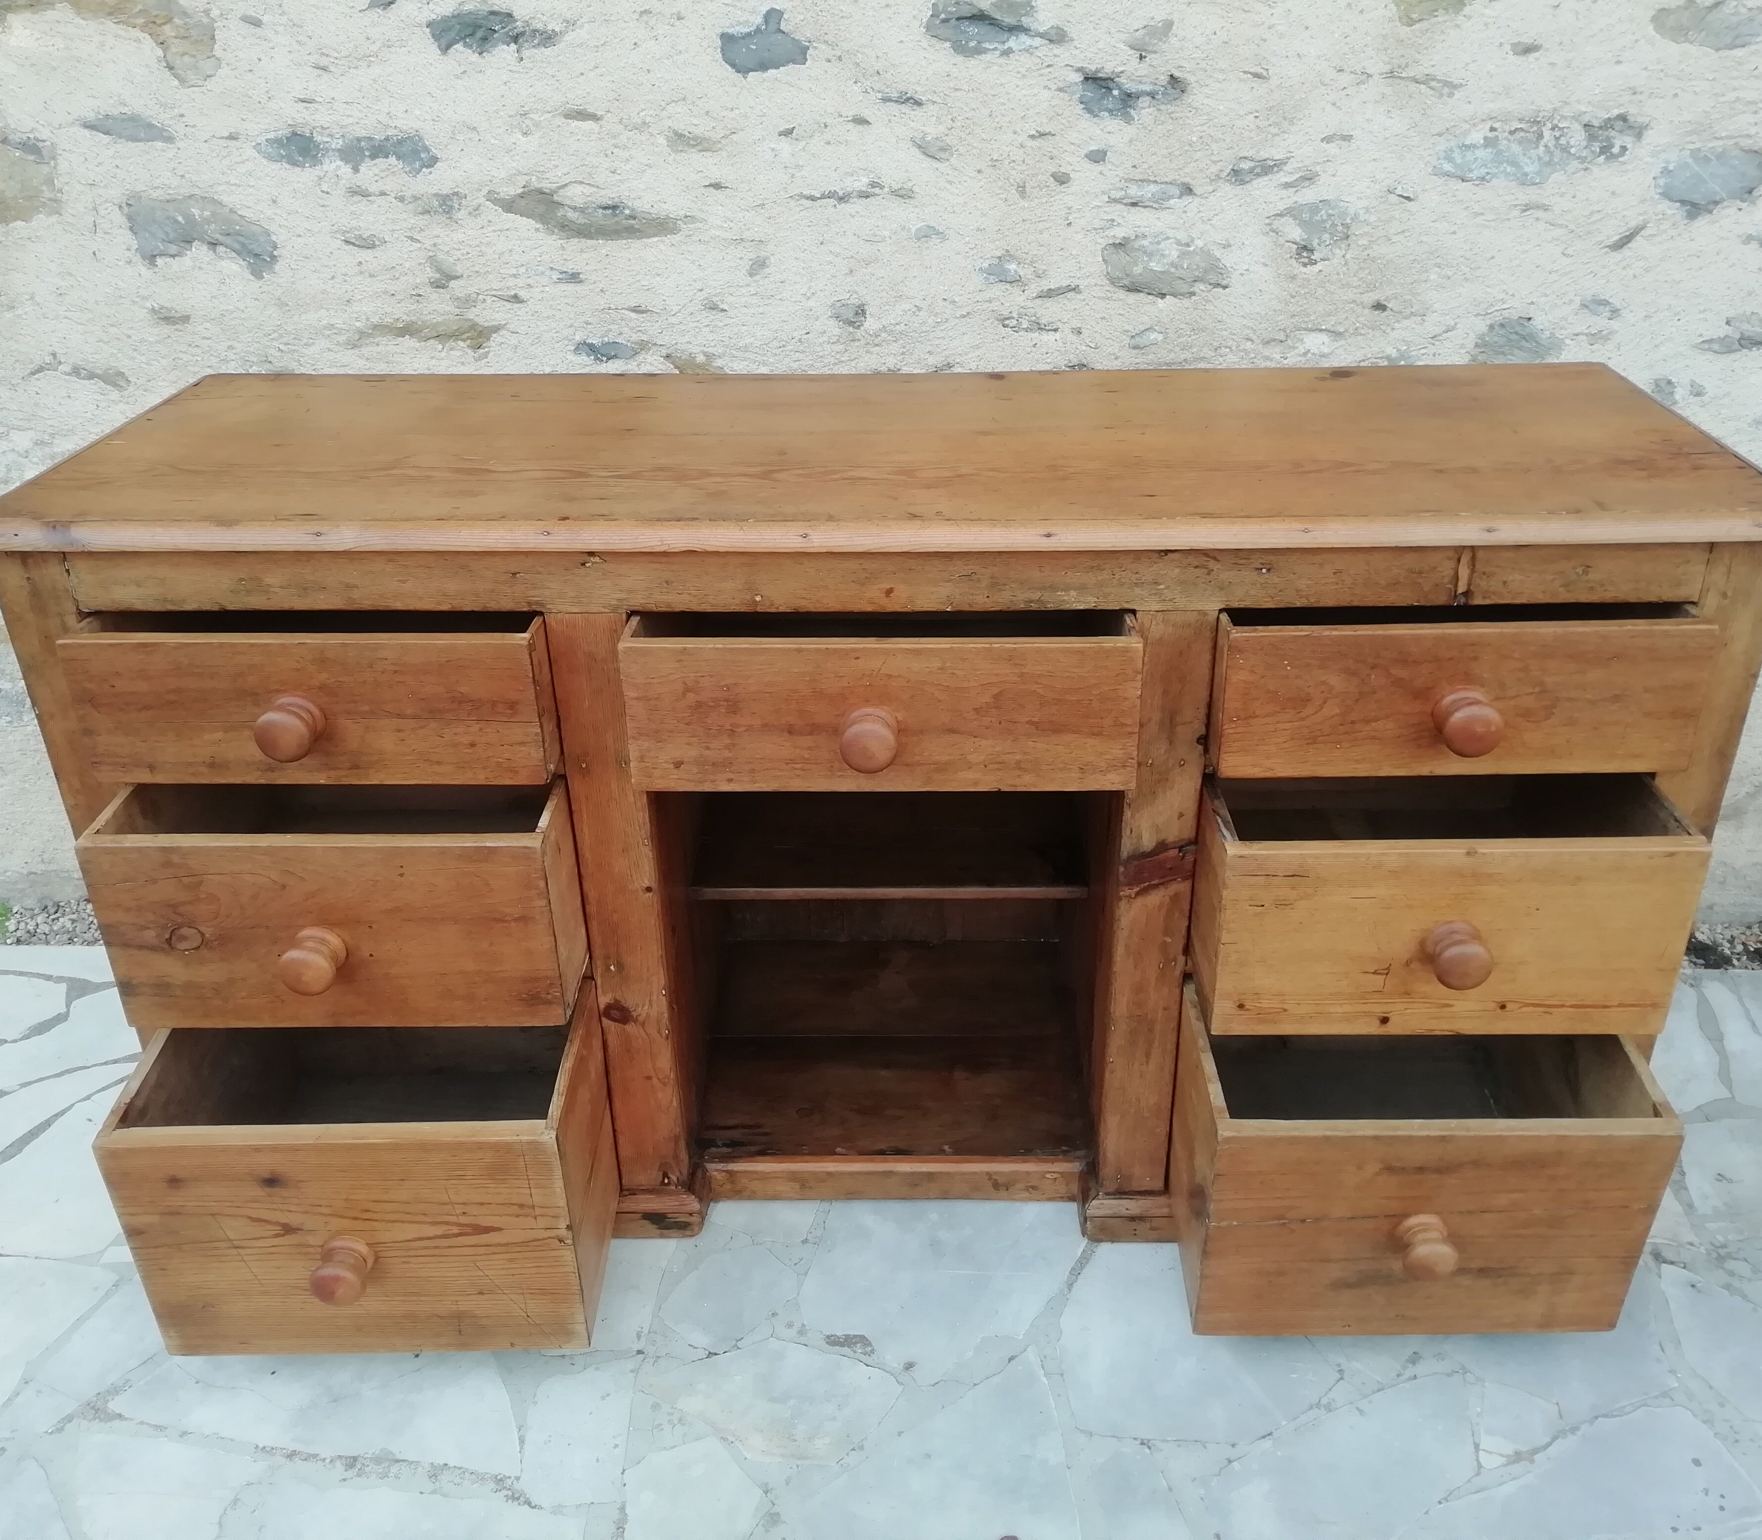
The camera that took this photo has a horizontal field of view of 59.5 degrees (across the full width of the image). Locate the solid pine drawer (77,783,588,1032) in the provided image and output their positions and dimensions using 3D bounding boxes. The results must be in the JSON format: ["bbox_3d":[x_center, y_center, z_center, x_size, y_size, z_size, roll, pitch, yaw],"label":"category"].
[{"bbox_3d":[-0.493,0.065,1.550,0.410,0.194,0.444,0,29,2],"label":"solid pine drawer"}]

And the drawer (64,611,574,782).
[{"bbox_3d":[-0.498,-0.135,1.511,0.409,0.137,0.444,0,29,2],"label":"drawer"}]

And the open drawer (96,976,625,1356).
[{"bbox_3d":[-0.480,0.352,1.576,0.410,0.256,0.444,0,29,2],"label":"open drawer"}]

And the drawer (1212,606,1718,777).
[{"bbox_3d":[0.503,-0.143,1.480,0.404,0.135,0.444,0,29,2],"label":"drawer"}]

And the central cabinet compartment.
[{"bbox_3d":[0.015,0.126,1.745,0.444,0.542,0.444,0,29,2],"label":"central cabinet compartment"}]

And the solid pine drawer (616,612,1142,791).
[{"bbox_3d":[0.006,-0.131,1.484,0.440,0.140,0.444,0,29,2],"label":"solid pine drawer"}]

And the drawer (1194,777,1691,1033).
[{"bbox_3d":[0.506,0.067,1.511,0.404,0.193,0.444,0,29,2],"label":"drawer"}]

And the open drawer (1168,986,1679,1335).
[{"bbox_3d":[0.506,0.343,1.574,0.404,0.251,0.444,0,29,2],"label":"open drawer"}]

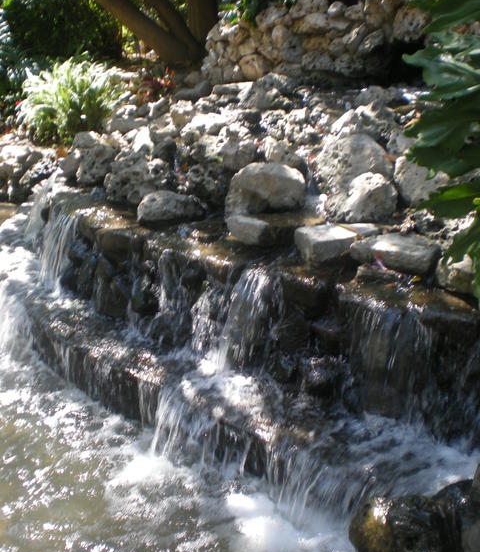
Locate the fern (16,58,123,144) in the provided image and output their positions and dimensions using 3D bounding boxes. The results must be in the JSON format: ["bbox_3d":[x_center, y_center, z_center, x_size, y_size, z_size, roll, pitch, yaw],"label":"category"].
[{"bbox_3d":[-1.238,-1.259,5.100,0.760,0.570,0.700,-4,19,-13],"label":"fern"}]

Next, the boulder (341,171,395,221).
[{"bbox_3d":[0.732,-0.447,4.000,0.320,0.250,0.270,3,19,10],"label":"boulder"}]

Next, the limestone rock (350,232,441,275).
[{"bbox_3d":[0.719,-0.104,3.250,0.390,0.150,0.250,3,19,8],"label":"limestone rock"}]

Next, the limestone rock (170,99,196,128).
[{"bbox_3d":[-0.458,-1.287,5.600,0.190,0.210,0.190,0,19,0],"label":"limestone rock"}]

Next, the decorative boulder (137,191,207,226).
[{"bbox_3d":[-0.396,-0.390,4.000,0.380,0.170,0.250,2,19,6],"label":"decorative boulder"}]

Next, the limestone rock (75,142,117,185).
[{"bbox_3d":[-1.034,-0.817,5.100,0.310,0.290,0.280,0,19,0],"label":"limestone rock"}]

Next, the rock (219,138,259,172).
[{"bbox_3d":[-0.009,-0.755,4.400,0.250,0.200,0.220,0,19,0],"label":"rock"}]

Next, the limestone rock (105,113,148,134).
[{"bbox_3d":[-0.961,-1.292,5.950,0.360,0.190,0.270,0,19,0],"label":"limestone rock"}]

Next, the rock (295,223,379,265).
[{"bbox_3d":[0.469,-0.160,3.450,0.390,0.150,0.250,-7,20,-19],"label":"rock"}]

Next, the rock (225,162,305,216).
[{"bbox_3d":[0.141,-0.499,4.050,0.450,0.280,0.340,1,19,2],"label":"rock"}]

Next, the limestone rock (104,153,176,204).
[{"bbox_3d":[-0.665,-0.652,4.650,0.450,0.310,0.340,0,19,0],"label":"limestone rock"}]

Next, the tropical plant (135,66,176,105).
[{"bbox_3d":[-0.689,-1.581,5.800,0.330,0.310,0.300,-2,19,-6],"label":"tropical plant"}]

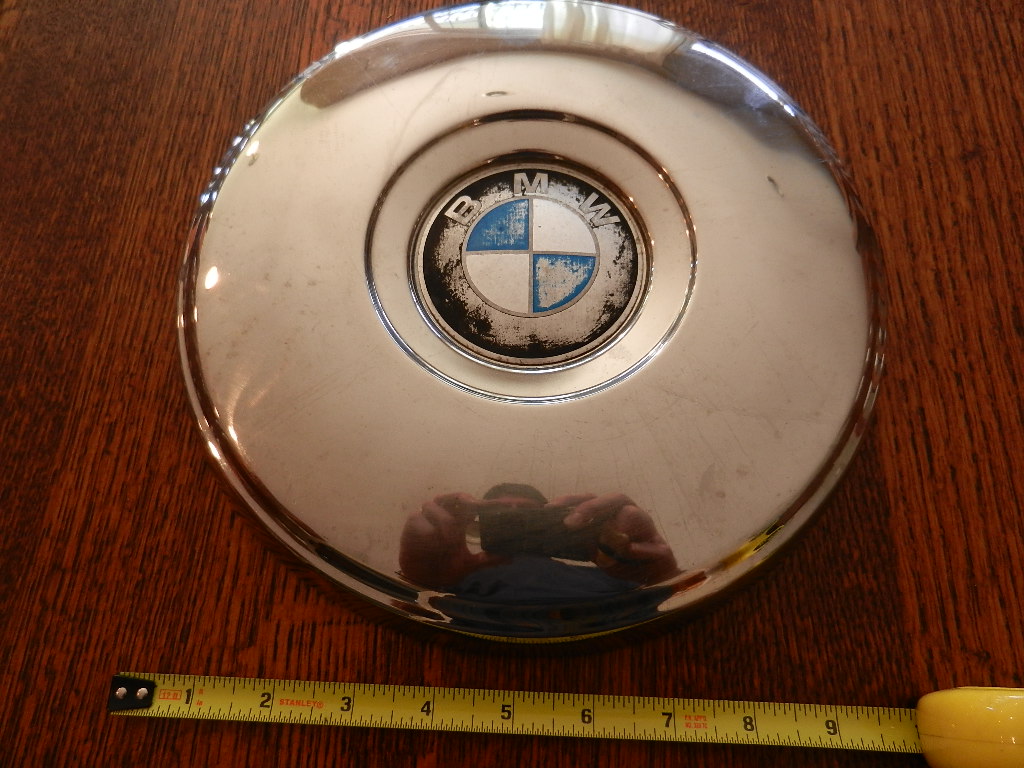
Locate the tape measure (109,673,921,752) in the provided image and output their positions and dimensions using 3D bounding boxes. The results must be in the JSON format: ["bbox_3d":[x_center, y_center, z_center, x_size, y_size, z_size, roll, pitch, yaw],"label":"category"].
[{"bbox_3d":[0.001,0.104,0.234,0.255,0.005,0.013,2,68,1],"label":"tape measure"}]

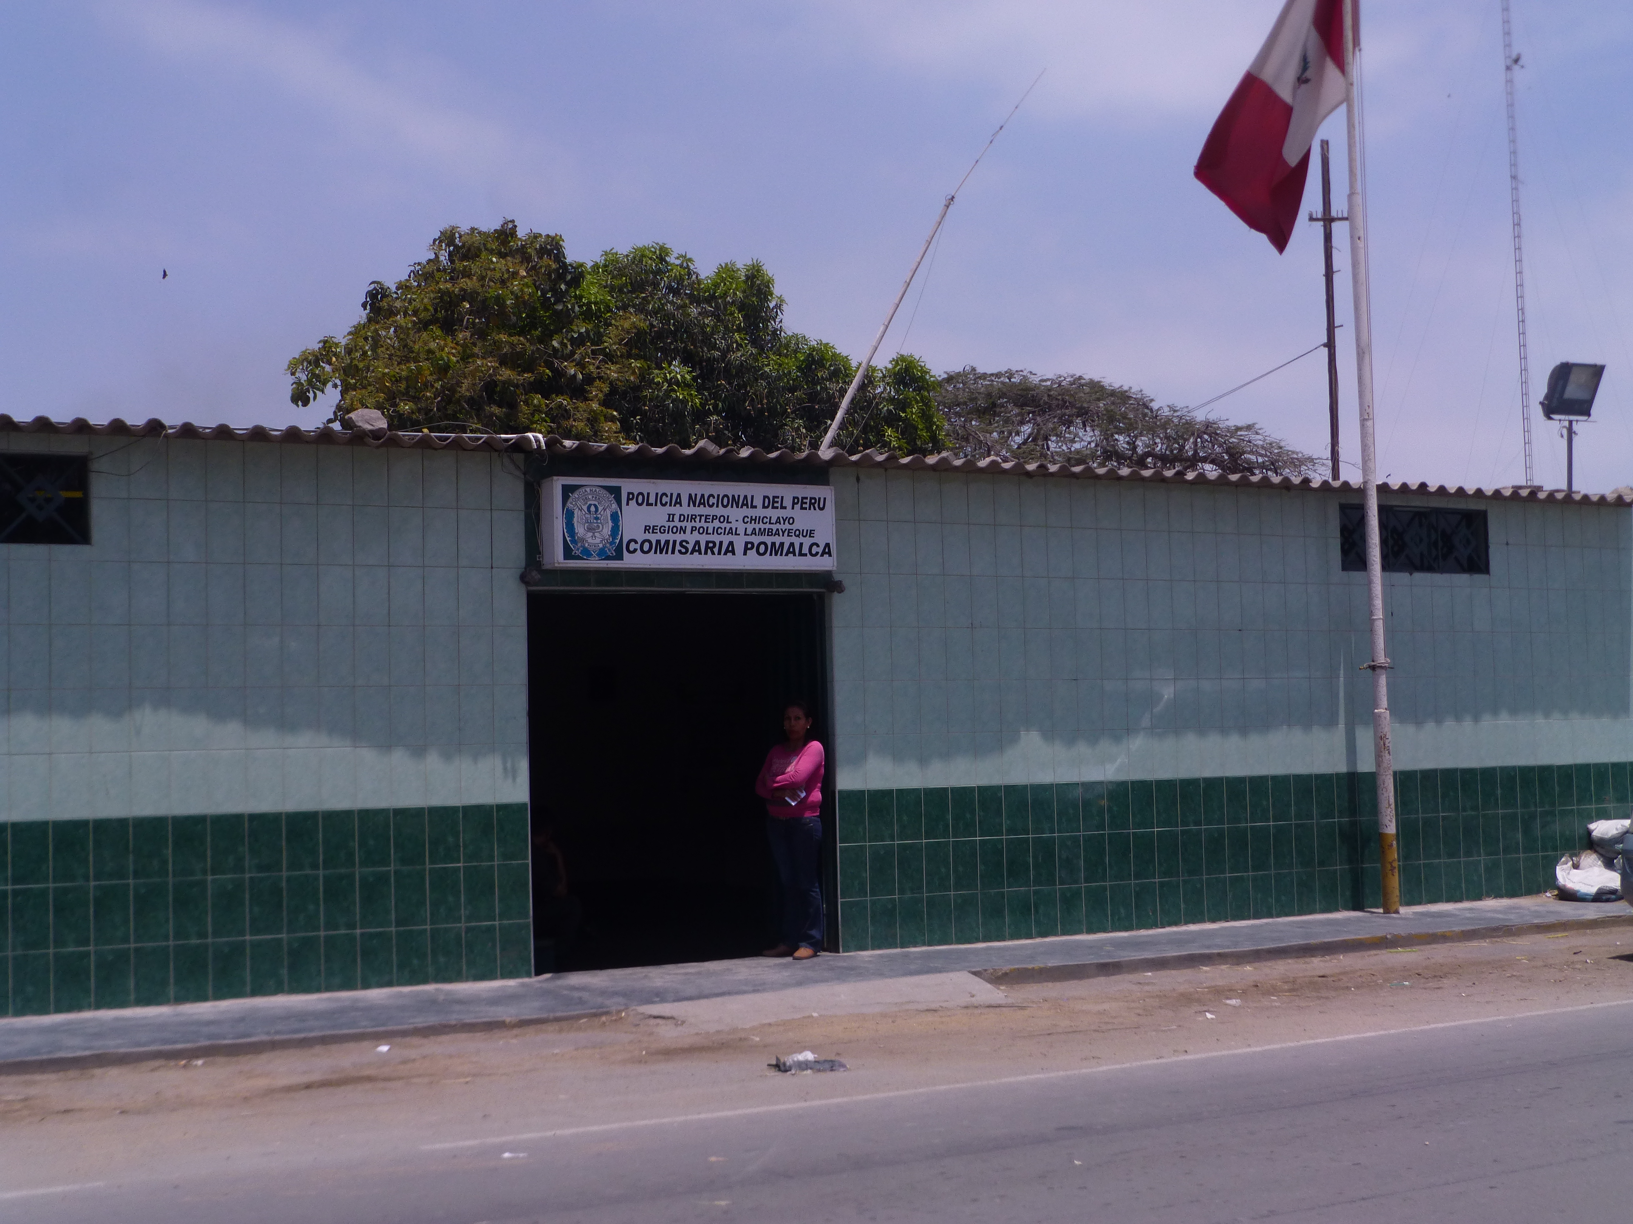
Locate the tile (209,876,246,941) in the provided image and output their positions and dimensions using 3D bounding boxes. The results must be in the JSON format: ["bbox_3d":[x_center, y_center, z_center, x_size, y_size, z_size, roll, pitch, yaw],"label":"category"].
[{"bbox_3d":[-3.098,1.562,11.689,0.196,0.330,0.010,0,-4,-29],"label":"tile"}]

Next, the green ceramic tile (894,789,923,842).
[{"bbox_3d":[0.577,1.263,13.771,0.200,0.330,0.010,1,-4,-30],"label":"green ceramic tile"}]

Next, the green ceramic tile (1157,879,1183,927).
[{"bbox_3d":[2.320,1.917,14.578,0.198,0.306,0.010,1,-4,-30],"label":"green ceramic tile"}]

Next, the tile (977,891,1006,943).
[{"bbox_3d":[1.118,1.925,14.031,0.200,0.318,0.010,1,-4,-30],"label":"tile"}]

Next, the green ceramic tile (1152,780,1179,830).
[{"bbox_3d":[2.229,1.225,14.107,0.192,0.314,0.010,1,-4,-31],"label":"green ceramic tile"}]

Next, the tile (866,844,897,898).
[{"bbox_3d":[0.390,1.518,12.972,0.192,0.314,0.010,1,-4,-31],"label":"tile"}]

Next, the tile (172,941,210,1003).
[{"bbox_3d":[-3.302,1.898,11.698,0.202,0.328,0.010,1,-4,-30],"label":"tile"}]

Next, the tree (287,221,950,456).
[{"bbox_3d":[-2.005,-0.651,22.479,6.600,6.599,5.800,-1,-3,-5],"label":"tree"}]

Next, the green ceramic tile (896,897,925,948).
[{"bbox_3d":[0.592,1.920,13.732,0.200,0.318,0.010,1,-4,-30],"label":"green ceramic tile"}]

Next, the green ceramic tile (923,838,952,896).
[{"bbox_3d":[0.761,1.598,13.861,0.201,0.332,0.009,1,-4,-30],"label":"green ceramic tile"}]

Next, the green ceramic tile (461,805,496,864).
[{"bbox_3d":[-1.902,1.256,12.488,0.198,0.330,0.010,0,-4,-29],"label":"green ceramic tile"}]

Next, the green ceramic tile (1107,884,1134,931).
[{"bbox_3d":[2.003,1.931,14.538,0.199,0.316,0.010,0,-4,-29],"label":"green ceramic tile"}]

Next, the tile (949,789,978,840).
[{"bbox_3d":[0.928,1.266,13.983,0.201,0.332,0.009,1,-4,-30],"label":"tile"}]

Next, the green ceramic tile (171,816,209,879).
[{"bbox_3d":[-3.322,1.250,11.748,0.202,0.328,0.010,1,-4,-30],"label":"green ceramic tile"}]

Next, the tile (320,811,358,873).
[{"bbox_3d":[-2.610,1.245,12.114,0.201,0.332,0.009,1,-4,-30],"label":"tile"}]

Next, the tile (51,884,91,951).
[{"bbox_3d":[-3.629,1.489,10.811,0.189,0.314,0.010,1,-4,-29],"label":"tile"}]

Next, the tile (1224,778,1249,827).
[{"bbox_3d":[2.865,1.302,15.132,0.202,0.328,0.010,1,-4,-31],"label":"tile"}]

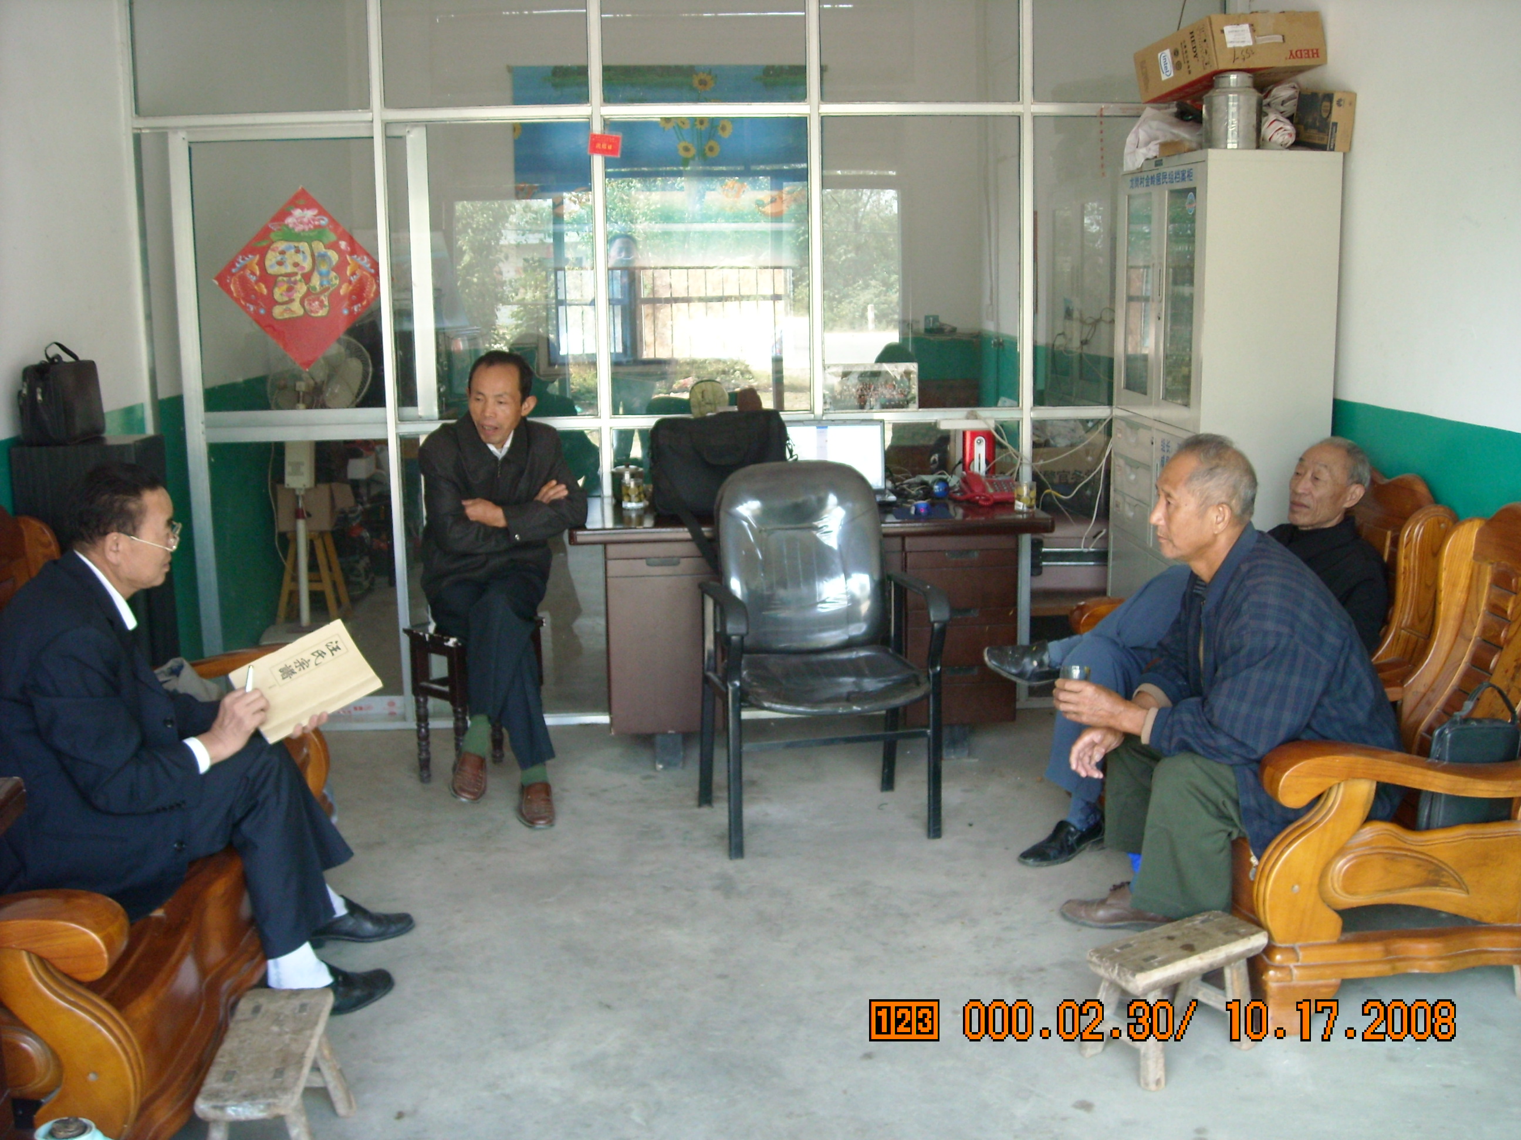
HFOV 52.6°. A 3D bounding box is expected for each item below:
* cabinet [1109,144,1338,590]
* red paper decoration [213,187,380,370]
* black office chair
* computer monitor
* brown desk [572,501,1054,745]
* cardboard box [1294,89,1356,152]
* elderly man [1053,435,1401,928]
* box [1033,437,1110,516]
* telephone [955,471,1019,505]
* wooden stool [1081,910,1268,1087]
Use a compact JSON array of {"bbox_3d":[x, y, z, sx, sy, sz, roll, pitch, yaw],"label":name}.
[{"bbox_3d":[1.389,-0.327,4.722,0.390,1.795,0.900,-1,10,-2],"label":"cabinet"},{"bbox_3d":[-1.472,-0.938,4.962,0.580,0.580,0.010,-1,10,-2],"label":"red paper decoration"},{"bbox_3d":[0.136,0.215,4.196,0.610,0.970,0.620,-3,11,-13],"label":"black office chair"},{"bbox_3d":[0.237,-0.367,4.967,0.340,0.235,0.050,-1,2,-2],"label":"computer monitor"},{"bbox_3d":[0.154,0.187,4.868,1.410,0.780,0.690,-1,10,-2],"label":"brown desk"},{"bbox_3d":[1.535,-1.225,4.216,0.160,0.160,0.100,-1,10,-2],"label":"cardboard box"},{"bbox_3d":[1.021,0.273,3.344,0.740,1.130,0.520,-1,10,-2],"label":"elderly man"},{"bbox_3d":[1.086,-0.369,5.741,0.420,0.280,0.340,-1,10,-2],"label":"box"},{"bbox_3d":[0.742,-0.273,4.901,0.200,0.090,0.190,-1,10,-2],"label":"telephone"},{"bbox_3d":[0.793,0.814,2.931,0.350,0.225,0.170,-7,12,-30],"label":"wooden stool"}]

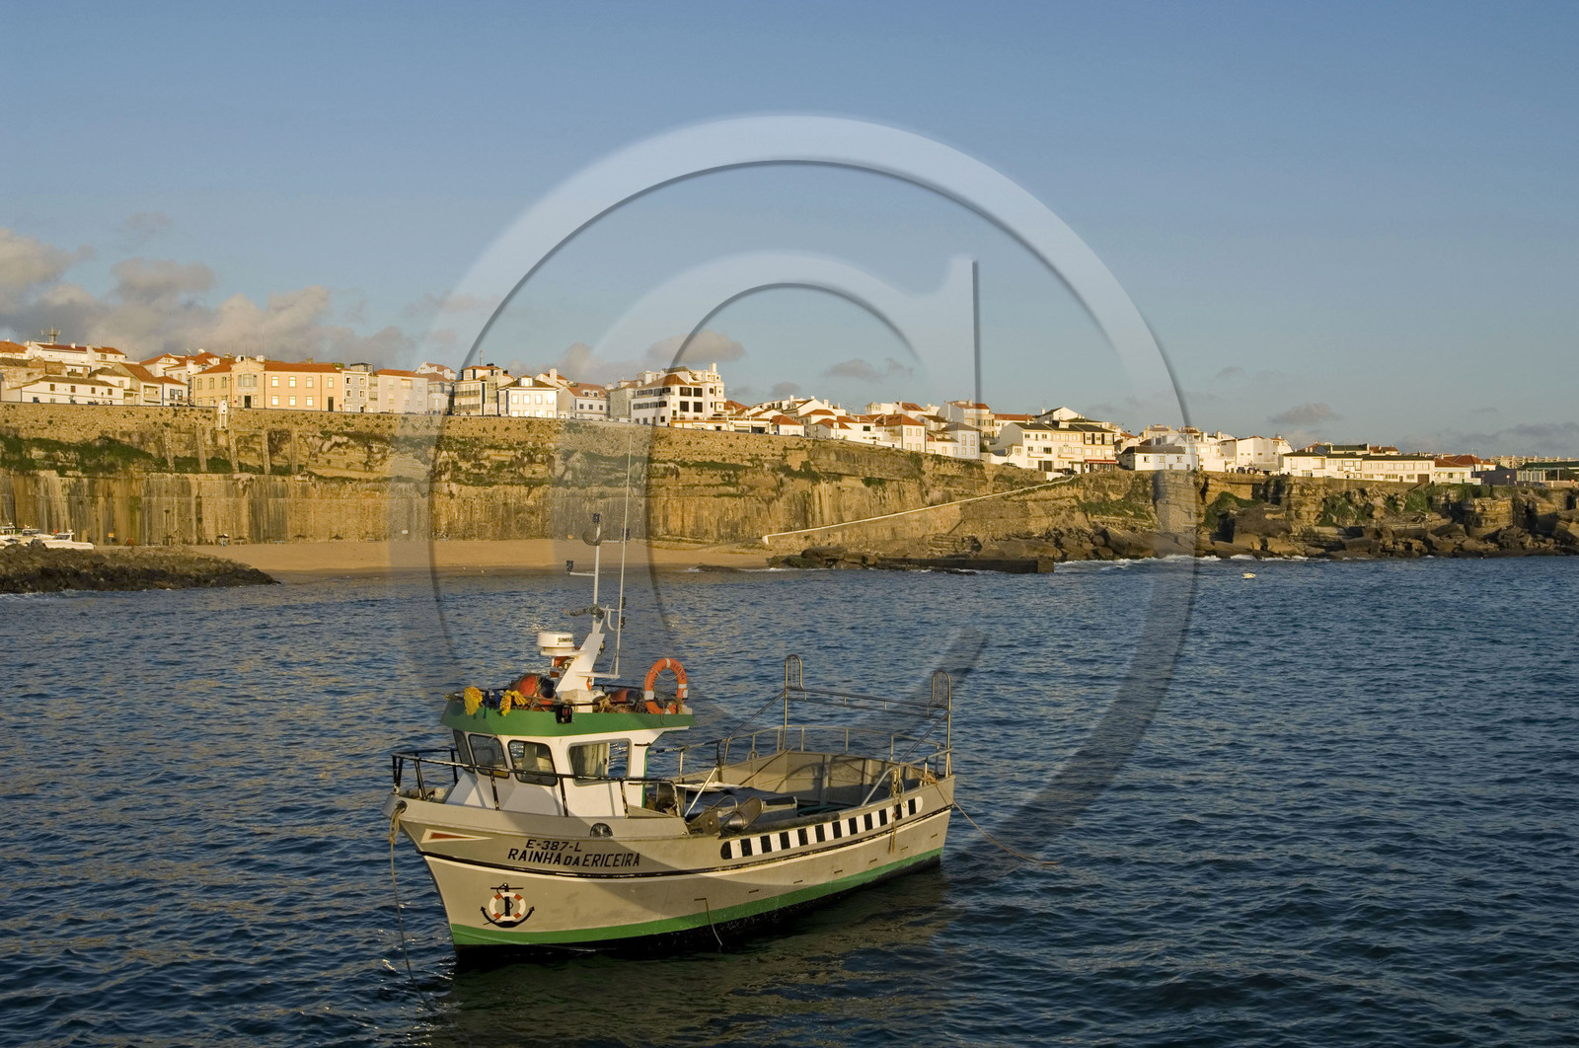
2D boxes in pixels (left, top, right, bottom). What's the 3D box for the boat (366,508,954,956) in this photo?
[{"bbox_3d":[-1.670,2.550,21.250,3.250,5.350,9.150,0,0,40],"label":"boat"}]

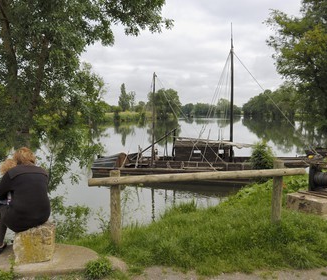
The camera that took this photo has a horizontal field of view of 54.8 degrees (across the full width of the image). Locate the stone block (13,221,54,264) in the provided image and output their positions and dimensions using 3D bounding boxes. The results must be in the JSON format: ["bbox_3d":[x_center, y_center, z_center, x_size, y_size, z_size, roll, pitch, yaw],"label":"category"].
[{"bbox_3d":[-1.368,1.082,3.435,0.380,0.350,0.360,-1,5,-13],"label":"stone block"}]

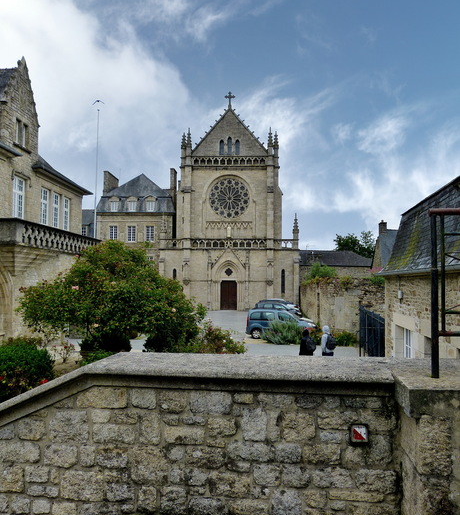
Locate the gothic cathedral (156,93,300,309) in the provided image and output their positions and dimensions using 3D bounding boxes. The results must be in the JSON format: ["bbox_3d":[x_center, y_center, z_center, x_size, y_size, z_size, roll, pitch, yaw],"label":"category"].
[{"bbox_3d":[0.474,-5.970,61.468,16.620,25.440,19.000,1,-3,3],"label":"gothic cathedral"}]

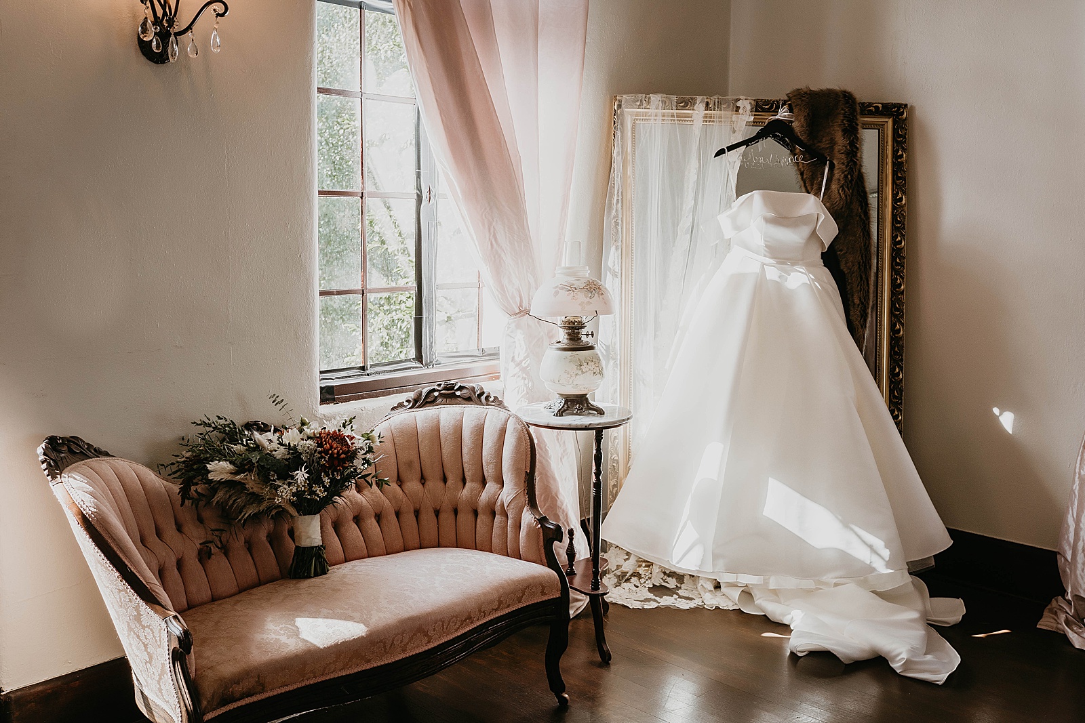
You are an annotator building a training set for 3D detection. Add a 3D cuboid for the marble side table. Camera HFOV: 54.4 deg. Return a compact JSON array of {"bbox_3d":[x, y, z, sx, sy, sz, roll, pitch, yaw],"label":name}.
[{"bbox_3d":[0.091,0.528,3.376,0.370,0.742,0.385,1,8,0],"label":"marble side table"}]

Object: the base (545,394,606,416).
[{"bbox_3d":[0.102,0.130,3.350,0.150,0.055,0.145,-1,8,-16],"label":"base"}]

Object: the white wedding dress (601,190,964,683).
[{"bbox_3d":[0.862,0.158,3.564,1.270,1.450,1.040,1,8,-3],"label":"white wedding dress"}]

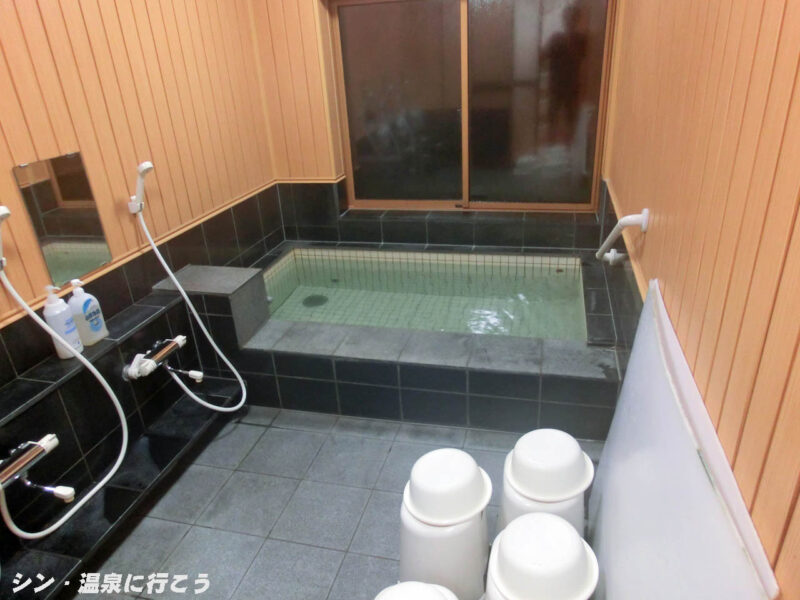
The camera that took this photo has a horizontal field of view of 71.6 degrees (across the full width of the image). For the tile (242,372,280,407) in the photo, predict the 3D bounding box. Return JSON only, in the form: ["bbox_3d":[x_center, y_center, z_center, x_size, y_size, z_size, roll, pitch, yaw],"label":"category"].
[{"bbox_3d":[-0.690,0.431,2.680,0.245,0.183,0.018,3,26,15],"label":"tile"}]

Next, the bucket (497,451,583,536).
[{"bbox_3d":[0.457,0.666,1.772,0.275,0.345,0.275,3,25,15],"label":"bucket"}]

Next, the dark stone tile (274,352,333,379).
[{"bbox_3d":[-0.435,0.300,2.542,0.296,0.130,0.018,3,26,15],"label":"dark stone tile"}]

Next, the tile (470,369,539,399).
[{"bbox_3d":[0.431,0.348,2.307,0.298,0.125,0.012,3,25,15],"label":"tile"}]

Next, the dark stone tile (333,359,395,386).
[{"bbox_3d":[-0.146,0.315,2.464,0.296,0.130,0.018,3,26,15],"label":"dark stone tile"}]

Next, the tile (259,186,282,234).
[{"bbox_3d":[-0.899,-0.624,3.863,0.012,0.300,0.302,3,25,15],"label":"tile"}]

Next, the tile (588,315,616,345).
[{"bbox_3d":[0.916,0.138,2.531,0.122,0.012,0.285,3,25,15],"label":"tile"}]

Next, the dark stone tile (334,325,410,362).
[{"bbox_3d":[-0.115,0.207,2.561,0.296,0.018,0.293,3,26,15],"label":"dark stone tile"}]

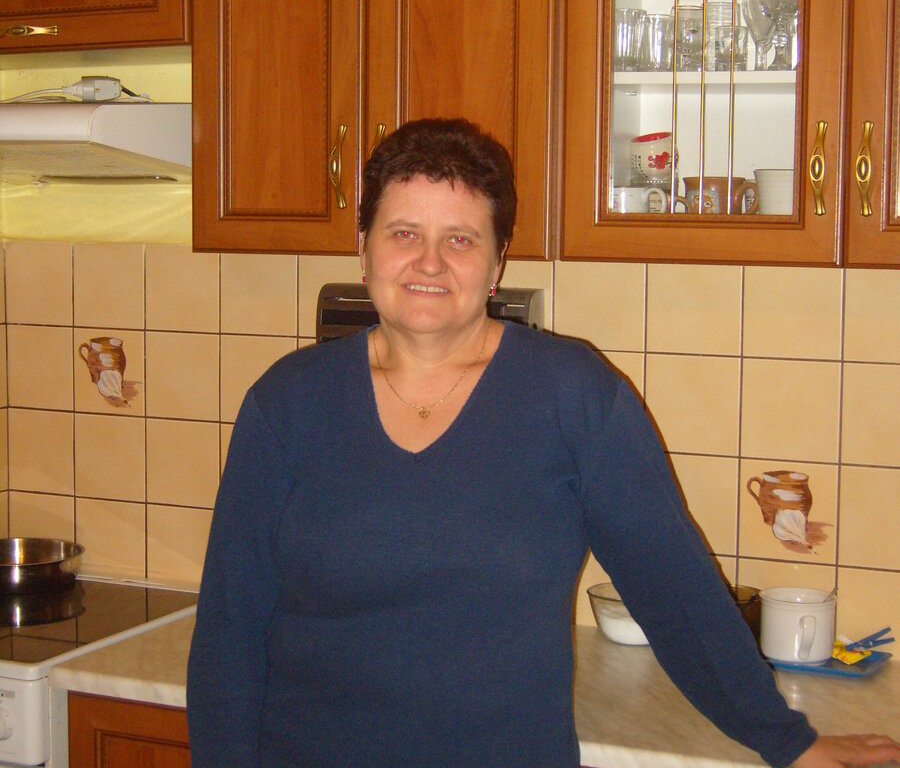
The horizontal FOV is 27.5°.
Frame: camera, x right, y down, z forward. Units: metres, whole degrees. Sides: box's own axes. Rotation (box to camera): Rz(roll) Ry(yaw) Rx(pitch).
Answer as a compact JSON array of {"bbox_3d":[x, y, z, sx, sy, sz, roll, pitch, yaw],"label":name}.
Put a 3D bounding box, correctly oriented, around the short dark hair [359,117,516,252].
[{"bbox_3d":[-0.014,-0.226,2.174,0.182,0.180,0.205,4,6,5],"label":"short dark hair"}]

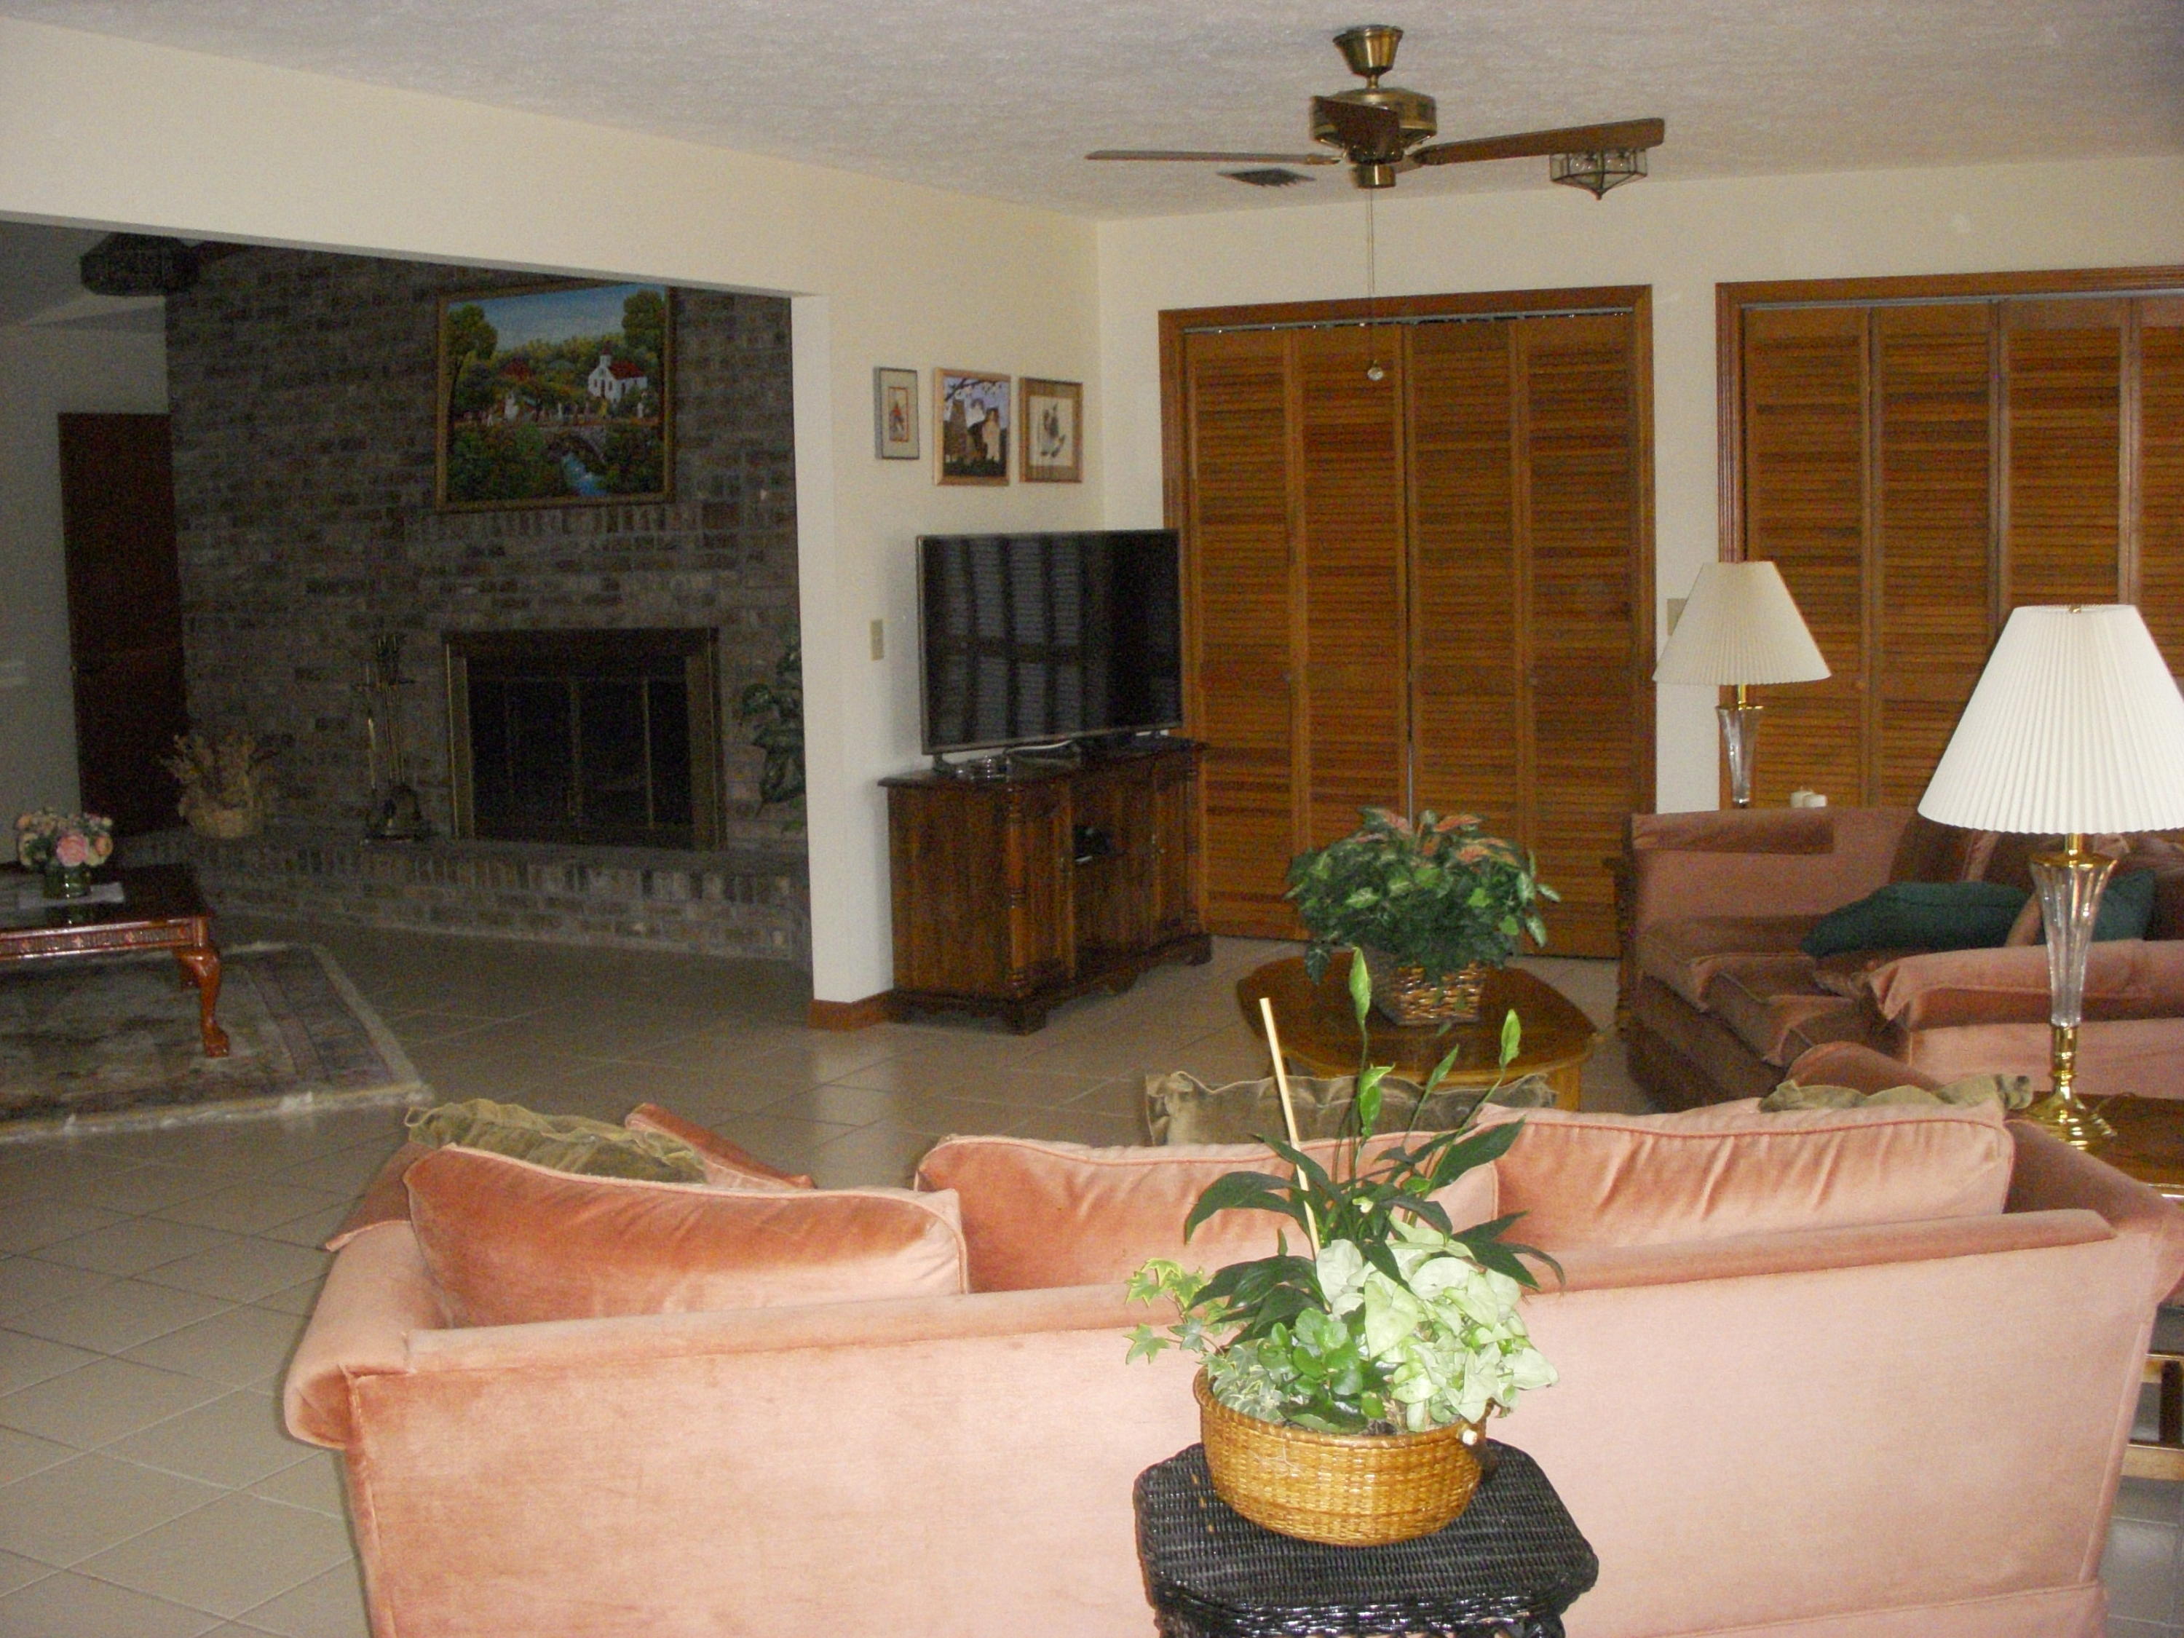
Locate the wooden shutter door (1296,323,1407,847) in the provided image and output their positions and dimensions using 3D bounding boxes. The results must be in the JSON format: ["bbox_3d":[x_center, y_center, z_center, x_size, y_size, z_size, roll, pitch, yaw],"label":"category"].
[{"bbox_3d":[0.856,-0.594,7.860,0.385,2.020,0.035,3,9,27],"label":"wooden shutter door"}]

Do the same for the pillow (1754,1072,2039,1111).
[{"bbox_3d":[0.944,0.481,2.930,0.380,0.380,0.150,-4,26,-19],"label":"pillow"}]

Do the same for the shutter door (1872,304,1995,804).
[{"bbox_3d":[2.475,-0.515,7.085,0.370,1.999,0.035,2,9,25],"label":"shutter door"}]

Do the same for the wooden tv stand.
[{"bbox_3d":[-0.113,0.172,7.339,0.490,0.710,1.190,3,9,29],"label":"wooden tv stand"}]

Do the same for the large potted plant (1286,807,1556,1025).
[{"bbox_3d":[0.692,0.190,5.040,0.542,0.400,0.525,-1,8,-1],"label":"large potted plant"}]

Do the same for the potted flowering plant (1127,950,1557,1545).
[{"bbox_3d":[0.247,0.400,2.370,0.420,0.560,0.390,-1,8,6],"label":"potted flowering plant"}]

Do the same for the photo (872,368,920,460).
[{"bbox_3d":[-0.558,-1.157,6.854,0.022,0.257,0.205,2,9,25],"label":"photo"}]

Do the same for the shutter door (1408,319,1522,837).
[{"bbox_3d":[1.200,-0.579,7.690,0.370,2.010,0.035,2,9,25],"label":"shutter door"}]

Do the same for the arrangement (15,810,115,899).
[{"bbox_3d":[-2.965,0.100,6.880,0.270,0.245,0.265,-4,8,-23],"label":"arrangement"}]

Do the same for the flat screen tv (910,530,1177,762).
[{"bbox_3d":[-0.142,-0.548,7.324,1.080,0.632,0.065,-9,11,-43],"label":"flat screen tv"}]

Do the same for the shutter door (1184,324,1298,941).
[{"bbox_3d":[0.513,-0.612,8.015,0.370,2.015,0.035,2,9,25],"label":"shutter door"}]

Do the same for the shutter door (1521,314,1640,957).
[{"bbox_3d":[1.529,-0.565,7.534,0.370,2.011,0.035,2,9,25],"label":"shutter door"}]

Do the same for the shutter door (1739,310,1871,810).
[{"bbox_3d":[2.137,-0.530,7.200,0.385,2.020,0.035,3,9,27],"label":"shutter door"}]

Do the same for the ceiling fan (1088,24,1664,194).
[{"bbox_3d":[0.556,-1.391,4.761,1.150,0.315,1.150,0,8,7],"label":"ceiling fan"}]

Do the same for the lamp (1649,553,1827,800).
[{"bbox_3d":[1.700,-0.282,6.270,0.455,0.800,0.455,3,9,27],"label":"lamp"}]

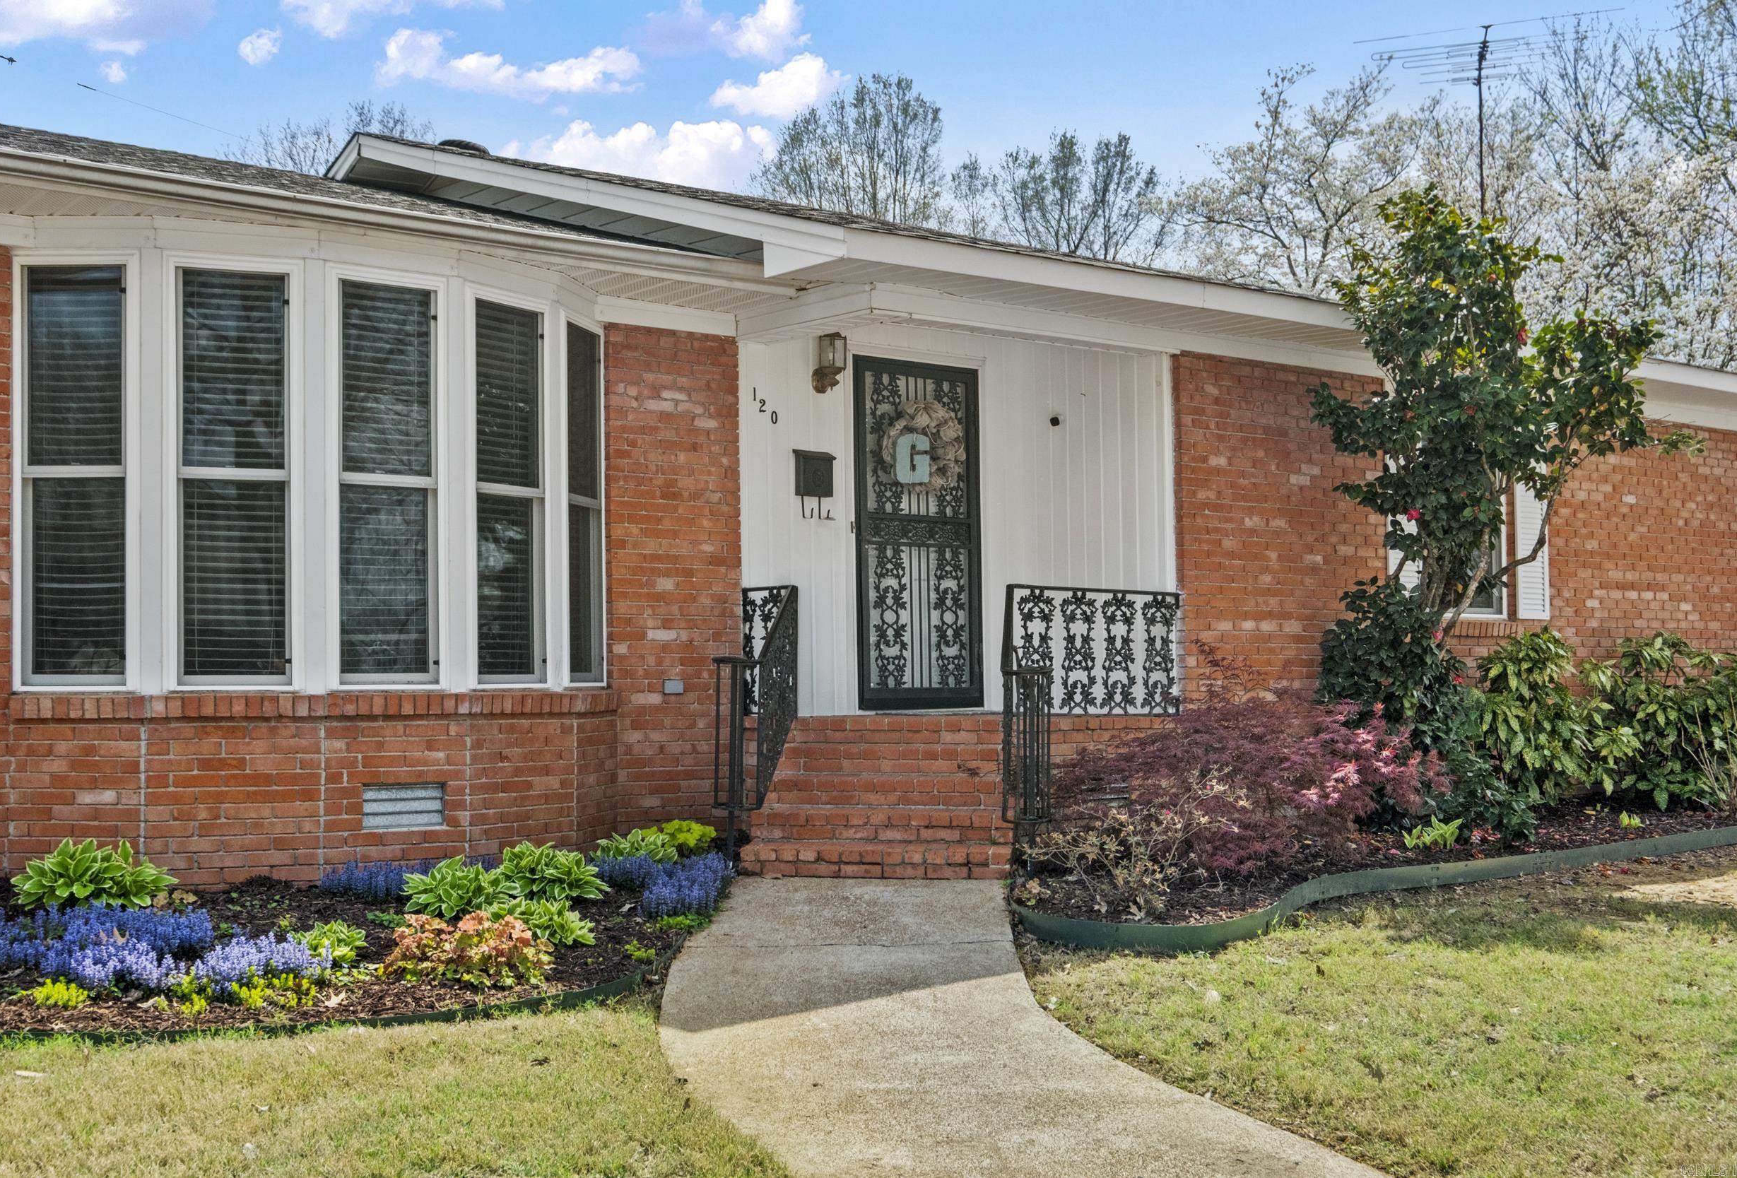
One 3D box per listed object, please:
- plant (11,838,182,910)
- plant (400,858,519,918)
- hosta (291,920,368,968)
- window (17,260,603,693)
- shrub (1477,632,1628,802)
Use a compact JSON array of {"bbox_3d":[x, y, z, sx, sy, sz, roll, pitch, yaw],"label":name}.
[{"bbox_3d":[-3.122,1.155,7.130,0.640,0.280,0.550,1,-2,-24],"label":"plant"},{"bbox_3d":[-1.591,1.156,6.870,0.450,0.240,0.420,0,-2,-13],"label":"plant"},{"bbox_3d":[-1.831,1.206,6.000,0.260,0.160,0.250,0,-2,-17],"label":"hosta"},{"bbox_3d":[-2.370,-0.475,8.060,2.780,1.850,0.580,1,-3,-34],"label":"window"},{"bbox_3d":[4.280,0.819,11.100,0.880,1.130,0.850,1,-3,-34],"label":"shrub"}]

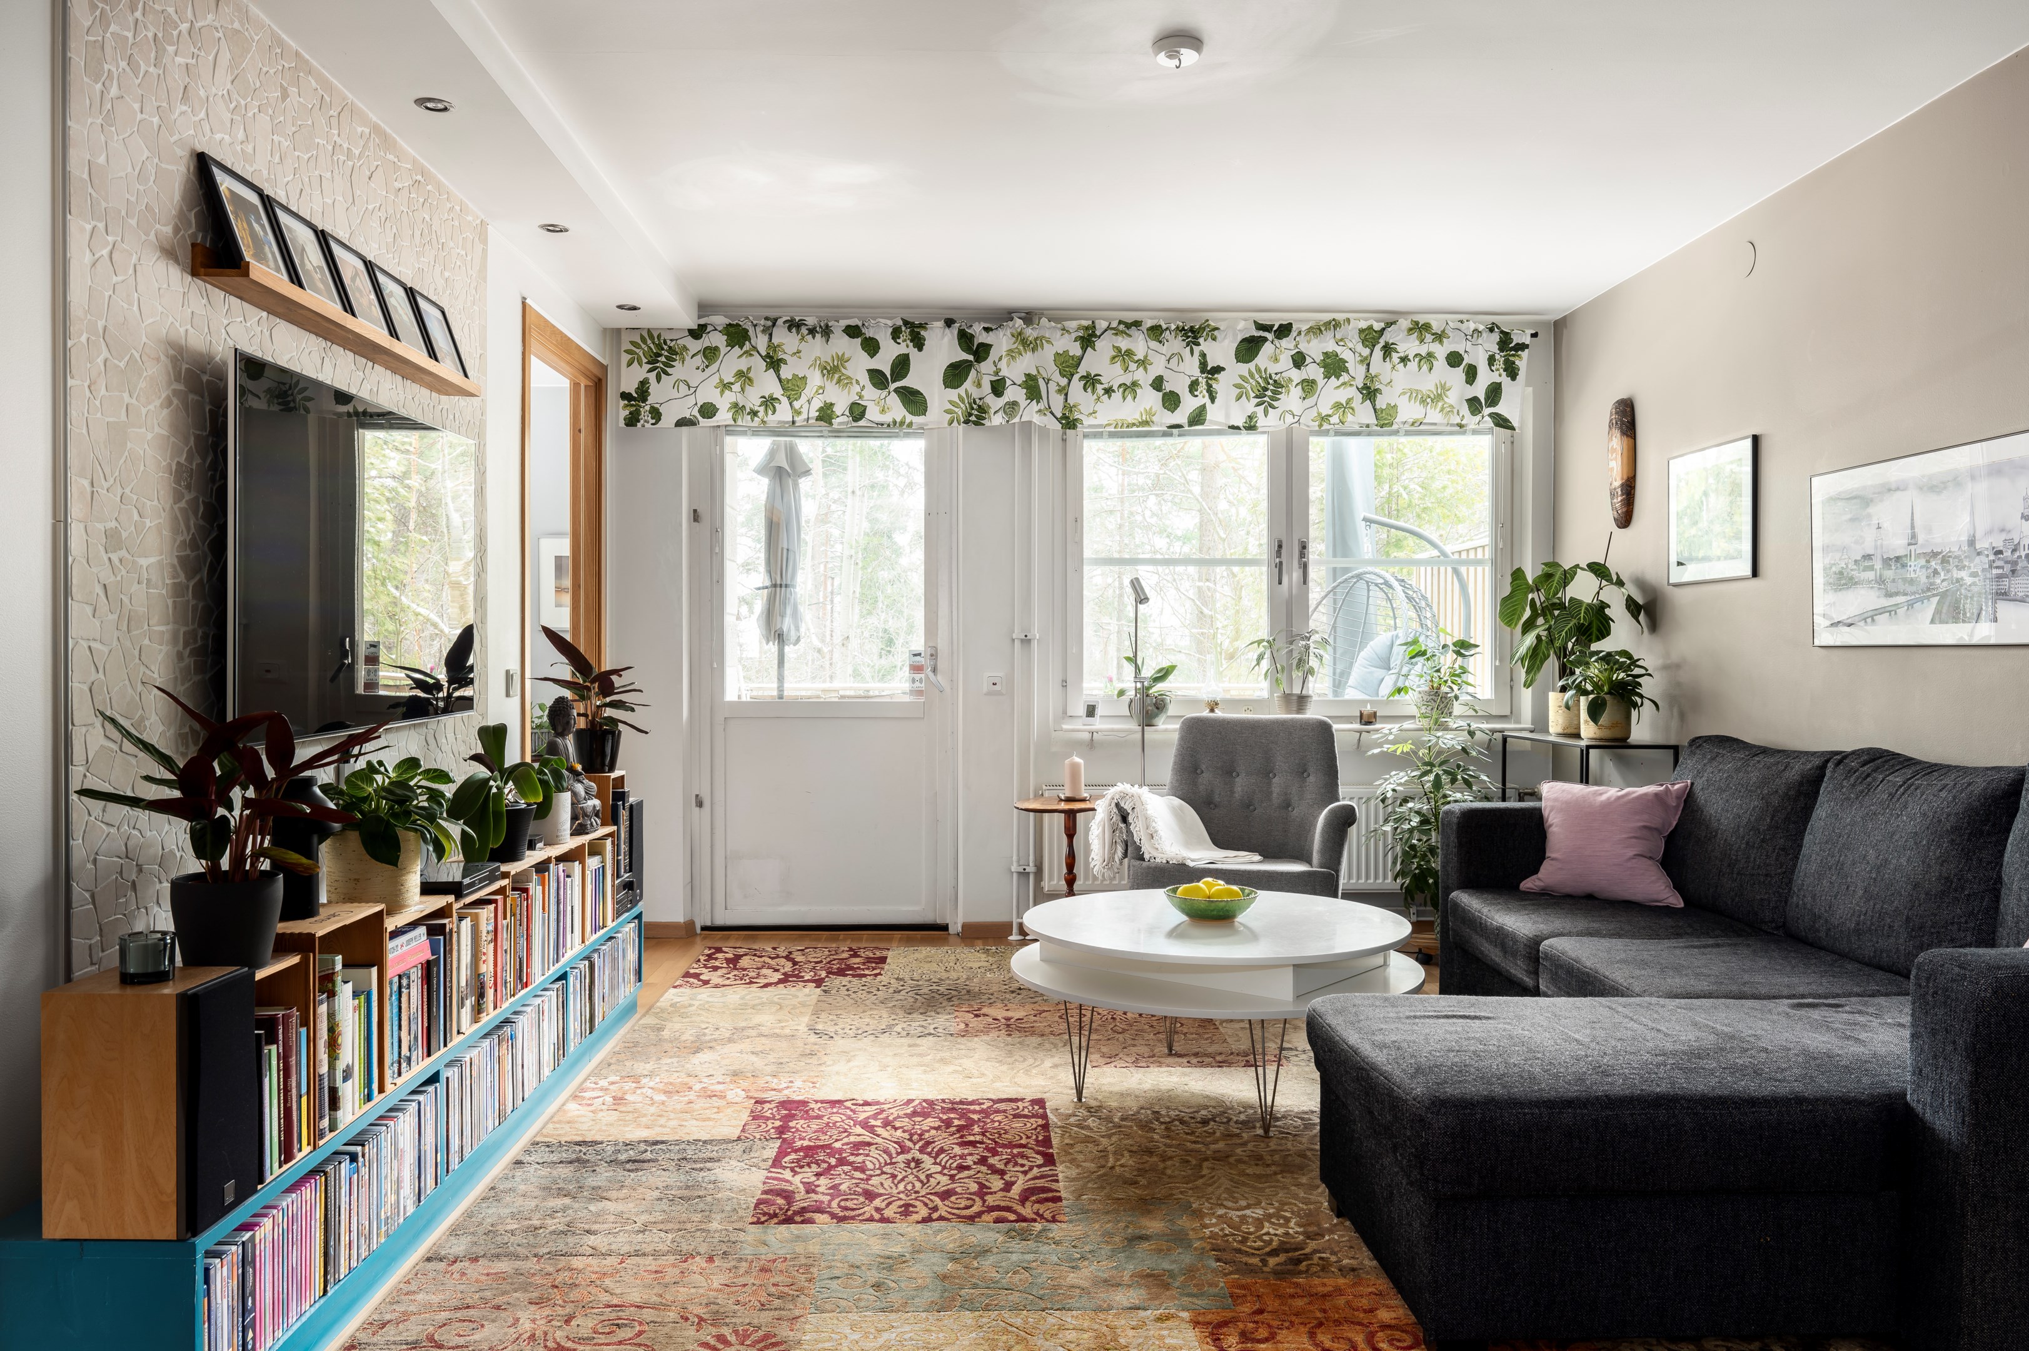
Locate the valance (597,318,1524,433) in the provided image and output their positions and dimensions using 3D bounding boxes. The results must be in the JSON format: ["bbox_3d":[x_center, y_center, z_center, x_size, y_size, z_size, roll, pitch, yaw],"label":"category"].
[{"bbox_3d":[0.242,-1.135,5.523,3.443,0.414,0.090,0,1,-1],"label":"valance"}]

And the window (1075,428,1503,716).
[{"bbox_3d":[1.076,-0.440,5.724,1.691,1.209,0.100,0,1,-1],"label":"window"}]

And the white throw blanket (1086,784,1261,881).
[{"bbox_3d":[0.519,0.509,4.722,0.575,0.319,0.450,0,1,-1],"label":"white throw blanket"}]

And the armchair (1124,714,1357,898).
[{"bbox_3d":[0.794,0.584,4.979,0.740,0.880,0.800,0,1,15],"label":"armchair"}]

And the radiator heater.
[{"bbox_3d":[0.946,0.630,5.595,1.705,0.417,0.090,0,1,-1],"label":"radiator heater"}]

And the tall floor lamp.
[{"bbox_3d":[0.454,0.331,5.289,0.200,1.376,0.200,1,1,31],"label":"tall floor lamp"}]

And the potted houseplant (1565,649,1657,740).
[{"bbox_3d":[1.997,0.068,4.906,0.290,0.310,0.290,0,1,-1],"label":"potted houseplant"}]

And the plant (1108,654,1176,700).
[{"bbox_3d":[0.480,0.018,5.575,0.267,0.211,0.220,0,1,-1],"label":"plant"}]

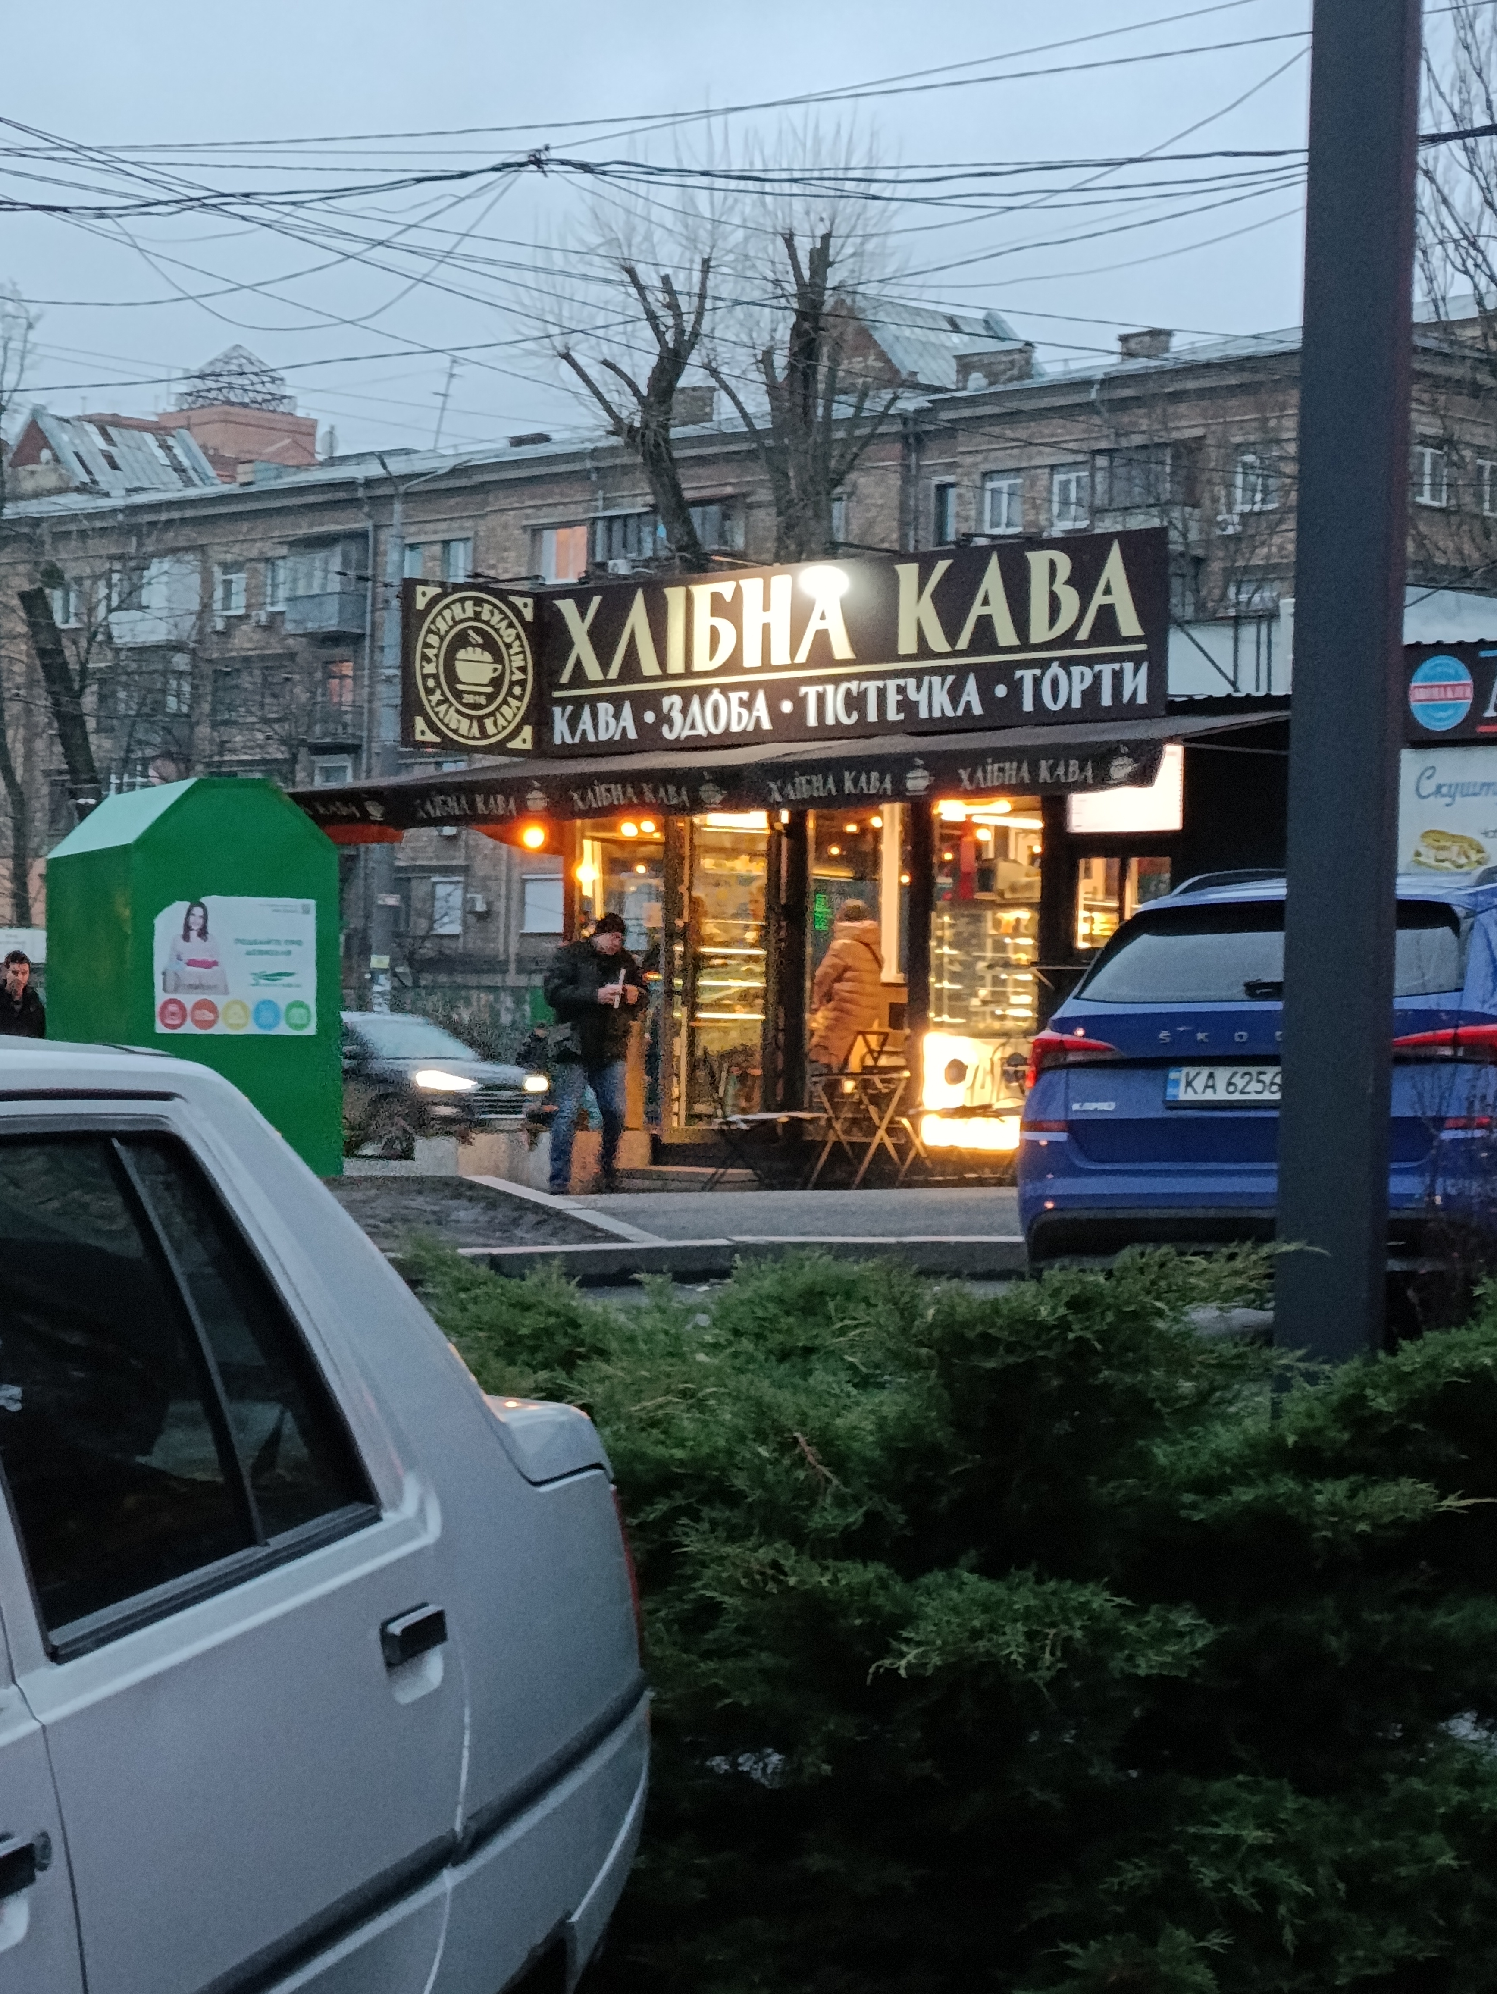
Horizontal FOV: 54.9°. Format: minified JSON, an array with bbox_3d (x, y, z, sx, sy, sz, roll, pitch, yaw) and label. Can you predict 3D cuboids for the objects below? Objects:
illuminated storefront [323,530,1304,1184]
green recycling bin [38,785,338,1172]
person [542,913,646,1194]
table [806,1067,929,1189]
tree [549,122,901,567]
[{"bbox_3d":[0.400,-0.740,9.600,5.800,3.900,2.900,1,2,18],"label":"illuminated storefront"},{"bbox_3d":[-3.420,-0.110,8.850,1.240,2.370,1.420,0,2,-41],"label":"green recycling bin"},{"bbox_3d":[-0.984,0.364,9.100,0.540,1.770,0.440,0,2,-38],"label":"person"},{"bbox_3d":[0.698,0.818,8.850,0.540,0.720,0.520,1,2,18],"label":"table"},{"bbox_3d":[-0.260,-4.200,15.900,3.600,10.400,3.300,1,2,18],"label":"tree"}]

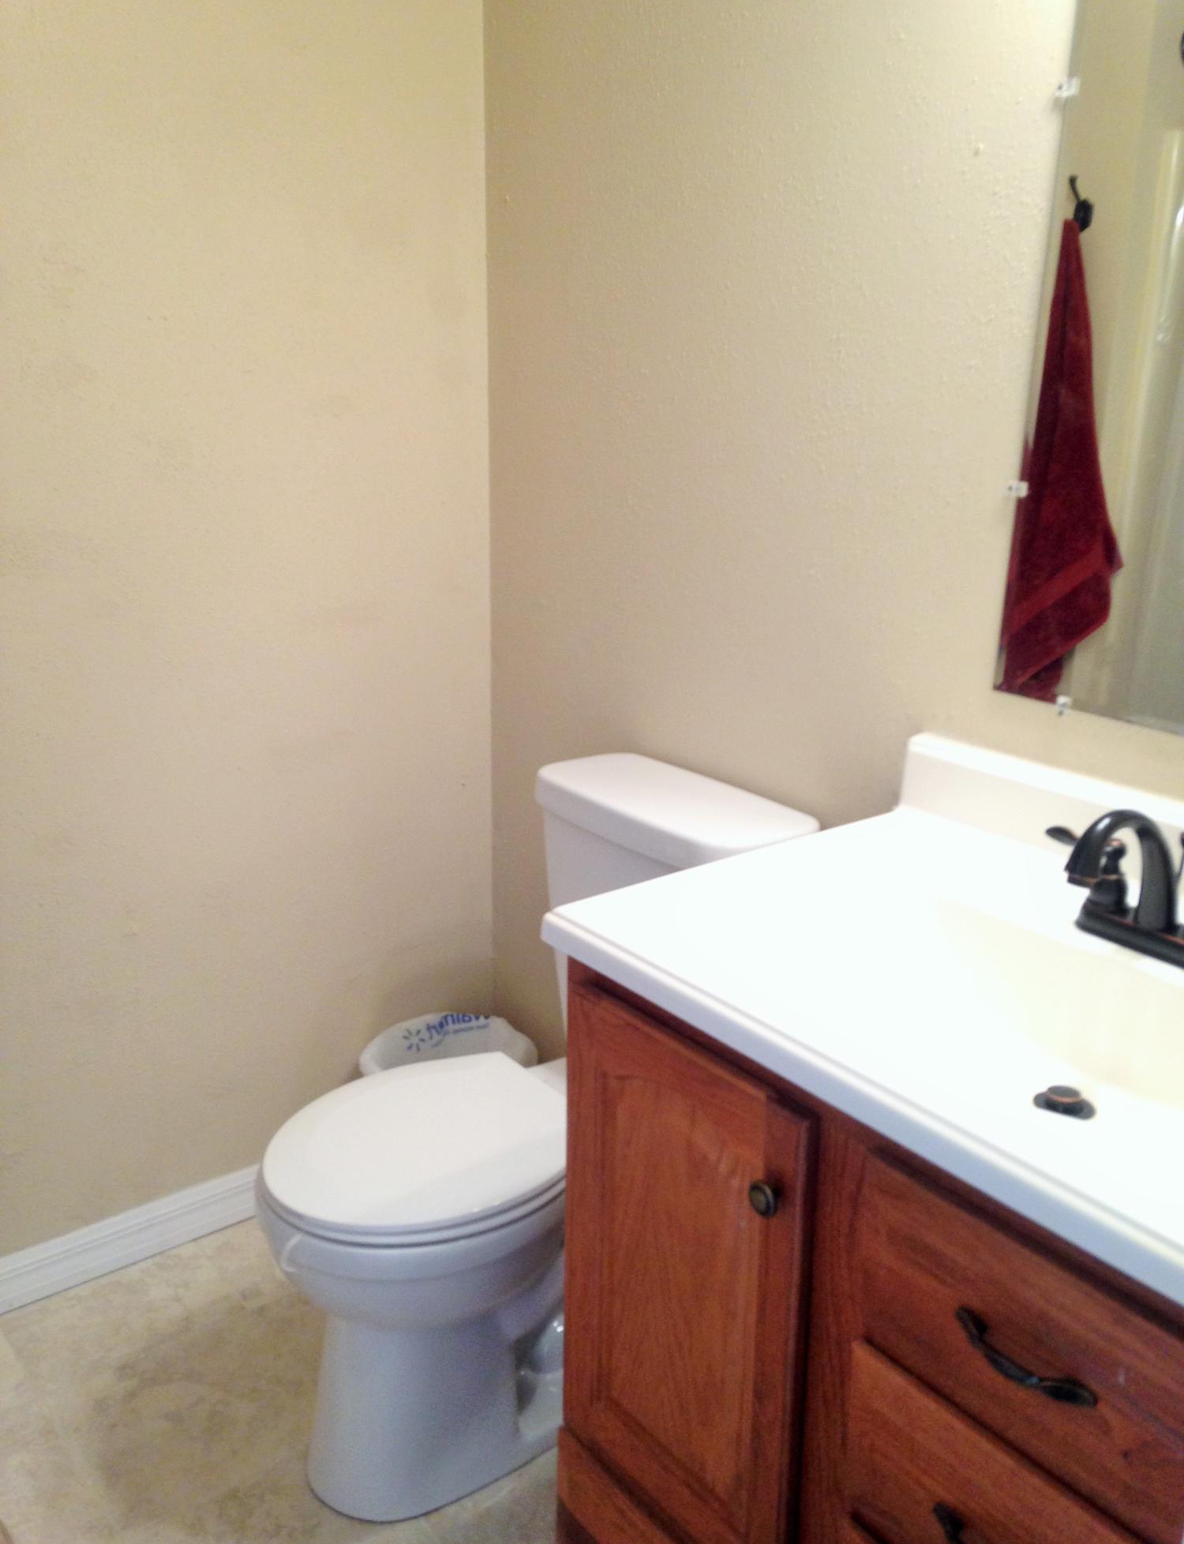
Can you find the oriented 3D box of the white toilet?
[{"bbox_3d":[-0.101,0.457,1.931,0.705,0.785,0.400,-14,23,-37],"label":"white toilet"}]

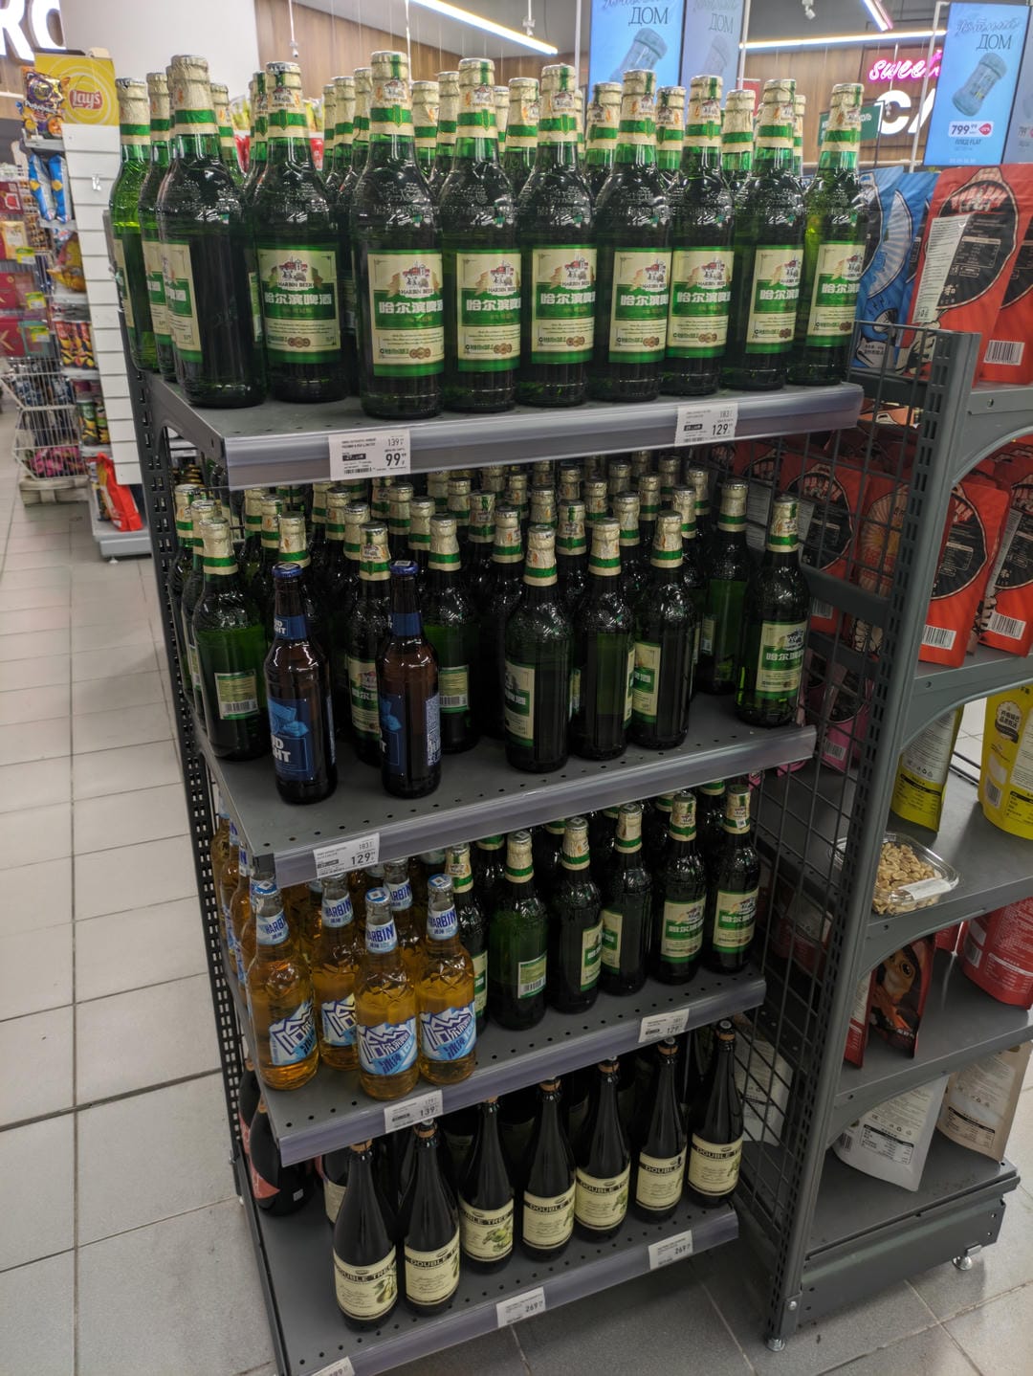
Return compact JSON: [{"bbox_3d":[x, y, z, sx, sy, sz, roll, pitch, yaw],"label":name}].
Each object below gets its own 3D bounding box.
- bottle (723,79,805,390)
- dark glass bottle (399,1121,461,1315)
[{"bbox_3d":[0.249,-0.441,0.986,0.073,0.277,0.073,-9,25,-22],"label":"bottle"},{"bbox_3d":[-0.113,0.691,1.309,0.081,0.304,0.081,1,25,0],"label":"dark glass bottle"}]

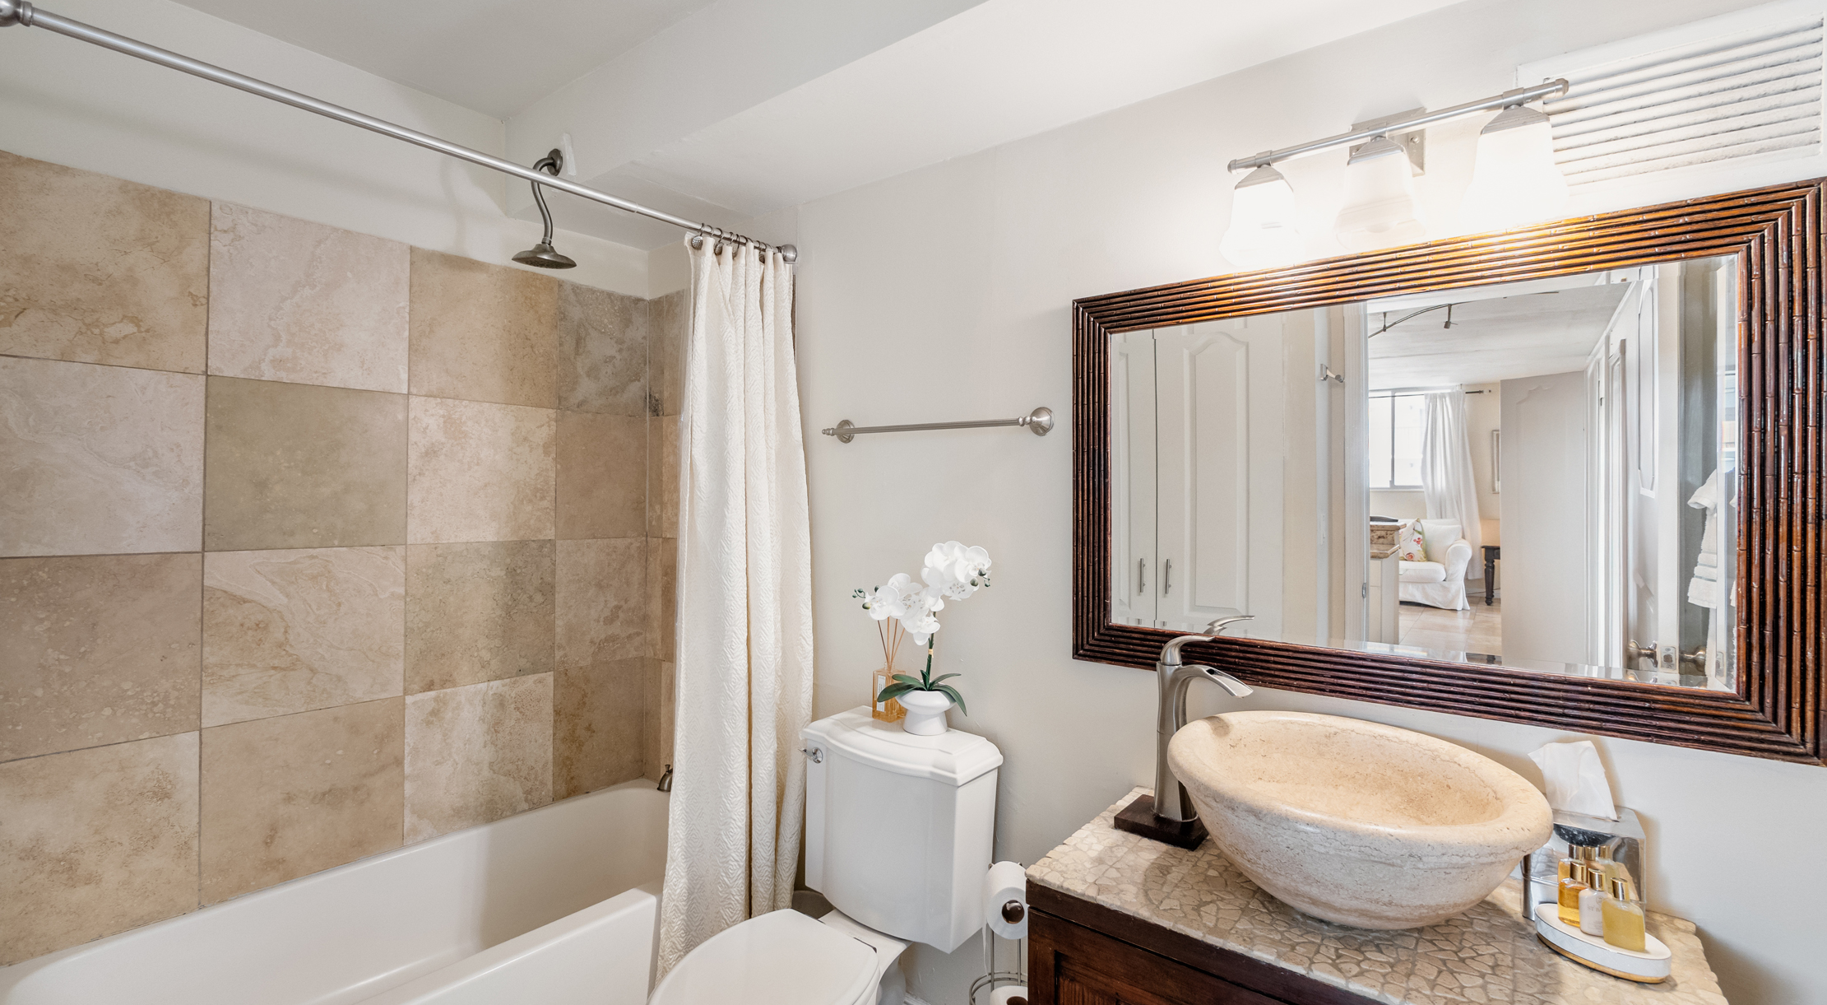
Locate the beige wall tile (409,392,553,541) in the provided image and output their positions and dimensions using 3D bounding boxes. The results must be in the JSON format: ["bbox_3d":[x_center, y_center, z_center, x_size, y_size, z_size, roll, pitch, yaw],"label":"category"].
[{"bbox_3d":[-1.275,-0.088,2.208,0.012,0.407,0.399,0,0,41],"label":"beige wall tile"}]

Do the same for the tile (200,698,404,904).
[{"bbox_3d":[-1.526,0.734,1.871,0.012,0.408,0.402,0,0,42],"label":"tile"}]

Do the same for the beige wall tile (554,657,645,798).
[{"bbox_3d":[-1.031,0.733,2.437,0.015,0.408,0.301,0,0,40],"label":"beige wall tile"}]

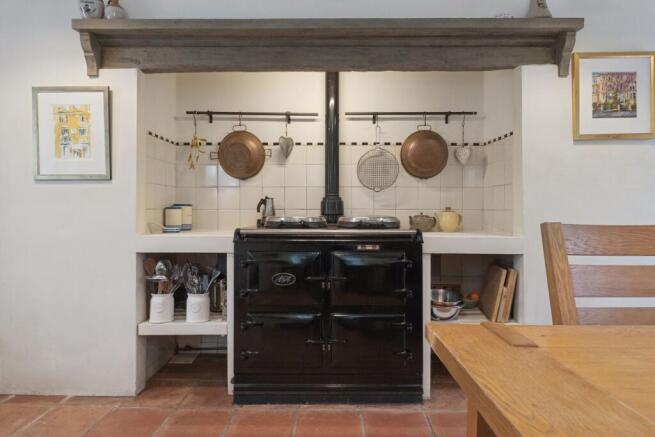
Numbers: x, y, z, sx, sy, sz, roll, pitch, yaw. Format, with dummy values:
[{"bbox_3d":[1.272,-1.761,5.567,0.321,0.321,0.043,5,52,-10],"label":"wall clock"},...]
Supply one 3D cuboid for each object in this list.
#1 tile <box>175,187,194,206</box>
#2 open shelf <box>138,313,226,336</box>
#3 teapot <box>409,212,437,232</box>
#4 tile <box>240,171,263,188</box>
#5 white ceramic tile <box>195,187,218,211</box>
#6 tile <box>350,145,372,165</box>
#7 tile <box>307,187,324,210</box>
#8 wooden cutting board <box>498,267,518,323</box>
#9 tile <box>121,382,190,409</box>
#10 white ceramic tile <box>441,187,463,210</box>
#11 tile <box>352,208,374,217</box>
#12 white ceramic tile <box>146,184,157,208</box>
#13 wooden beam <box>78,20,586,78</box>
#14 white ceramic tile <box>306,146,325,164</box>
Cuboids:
[{"bbox_3d":[-0.973,-0.137,2.630,0.136,0.157,0.010,0,1,0],"label":"tile"},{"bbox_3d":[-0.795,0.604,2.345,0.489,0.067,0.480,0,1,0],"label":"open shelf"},{"bbox_3d":[0.622,0.025,2.490,0.178,0.123,0.135,0,1,0],"label":"teapot"},{"bbox_3d":[-0.523,-0.292,2.630,0.154,0.150,0.010,0,1,0],"label":"tile"},{"bbox_3d":[-0.824,-0.135,2.610,0.150,0.150,0.010,0,1,0],"label":"white ceramic tile"},{"bbox_3d":[0.241,-0.430,2.610,0.150,0.130,0.010,0,1,0],"label":"tile"},{"bbox_3d":[-0.063,-0.135,2.605,0.151,0.153,0.010,0,1,0],"label":"tile"},{"bbox_3d":[1.013,0.433,2.240,0.045,0.290,0.240,11,0,7],"label":"wooden cutting board"},{"bbox_3d":[-0.912,0.963,2.080,0.305,0.020,0.305,0,1,0],"label":"tile"},{"bbox_3d":[0.869,-0.140,2.678,0.153,0.153,0.010,0,1,0],"label":"white ceramic tile"},{"bbox_3d":[0.244,0.016,2.605,0.151,0.147,0.010,0,1,0],"label":"tile"},{"bbox_3d":[-1.041,-0.127,2.258,0.010,0.150,0.135,0,1,0],"label":"white ceramic tile"},{"bbox_3d":[0.005,-0.870,2.005,2.560,0.253,0.200,0,1,0],"label":"wooden beam"},{"bbox_3d":[-0.064,-0.430,2.610,0.150,0.130,0.010,0,1,0],"label":"white ceramic tile"}]

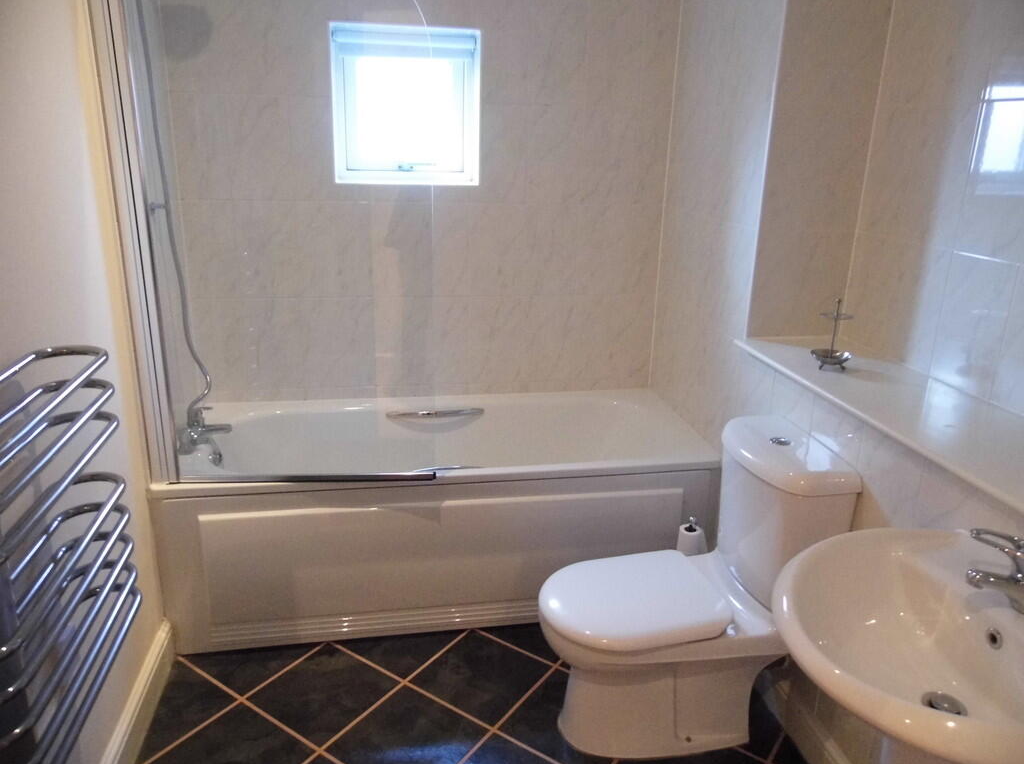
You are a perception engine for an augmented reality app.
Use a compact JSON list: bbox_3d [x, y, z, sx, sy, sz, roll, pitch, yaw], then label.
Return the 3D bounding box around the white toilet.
[{"bbox_3d":[0.397,0.540,1.842,0.678,0.792,0.379,-2,18,-10],"label":"white toilet"}]

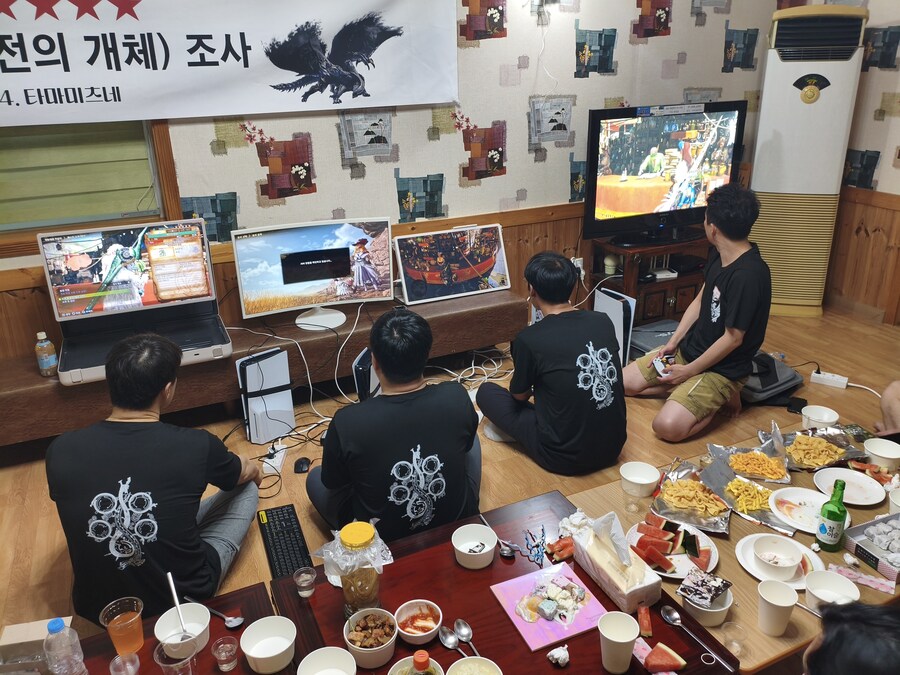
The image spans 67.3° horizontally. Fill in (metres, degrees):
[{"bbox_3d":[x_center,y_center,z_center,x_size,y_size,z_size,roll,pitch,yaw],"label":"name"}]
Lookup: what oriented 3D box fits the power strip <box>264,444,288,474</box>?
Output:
[{"bbox_3d":[-0.758,0.521,2.940,0.065,0.042,0.200,-3,22,-3],"label":"power strip"}]

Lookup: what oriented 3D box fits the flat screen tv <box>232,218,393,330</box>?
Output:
[{"bbox_3d":[-0.634,-0.297,3.225,0.720,0.500,0.240,-8,23,-16],"label":"flat screen tv"}]

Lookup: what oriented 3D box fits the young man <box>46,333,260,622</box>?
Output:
[{"bbox_3d":[-0.941,0.351,2.192,0.660,0.860,0.600,-8,21,-16],"label":"young man"}]

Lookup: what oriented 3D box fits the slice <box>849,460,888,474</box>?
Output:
[{"bbox_3d":[1.375,0.429,2.232,0.120,0.032,0.045,7,22,24],"label":"slice"}]

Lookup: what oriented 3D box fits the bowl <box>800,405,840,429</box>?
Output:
[{"bbox_3d":[1.404,0.318,2.570,0.123,0.062,0.123,11,25,29],"label":"bowl"}]

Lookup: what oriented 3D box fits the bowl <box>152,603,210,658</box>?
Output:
[{"bbox_3d":[-0.631,0.704,1.611,0.123,0.062,0.123,-2,22,1],"label":"bowl"}]

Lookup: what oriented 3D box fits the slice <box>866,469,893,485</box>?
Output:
[{"bbox_3d":[1.381,0.450,2.174,0.050,0.032,0.090,-16,25,-34],"label":"slice"}]

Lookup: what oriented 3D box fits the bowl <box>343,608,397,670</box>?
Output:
[{"bbox_3d":[-0.181,0.704,1.575,0.123,0.065,0.123,-2,22,1],"label":"bowl"}]

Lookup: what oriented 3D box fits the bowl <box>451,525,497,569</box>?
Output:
[{"bbox_3d":[0.069,0.581,1.865,0.123,0.062,0.123,-1,22,2],"label":"bowl"}]

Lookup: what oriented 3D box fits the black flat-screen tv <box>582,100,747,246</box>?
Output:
[{"bbox_3d":[1.259,-0.949,3.952,1.130,0.750,0.250,-11,22,-23],"label":"black flat-screen tv"}]

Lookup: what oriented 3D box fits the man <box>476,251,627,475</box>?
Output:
[{"bbox_3d":[0.459,0.060,2.896,0.640,0.860,0.670,-11,24,-22],"label":"man"}]

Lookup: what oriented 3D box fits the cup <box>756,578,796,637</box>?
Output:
[{"bbox_3d":[0.804,0.676,1.674,0.088,0.107,0.088,11,25,29],"label":"cup"}]

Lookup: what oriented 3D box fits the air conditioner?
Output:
[{"bbox_3d":[2.269,-1.079,4.385,0.520,1.830,0.320,9,23,27],"label":"air conditioner"}]

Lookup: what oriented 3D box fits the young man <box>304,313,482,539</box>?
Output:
[{"bbox_3d":[-0.176,0.280,2.392,0.660,0.860,0.660,-10,23,-21],"label":"young man"}]

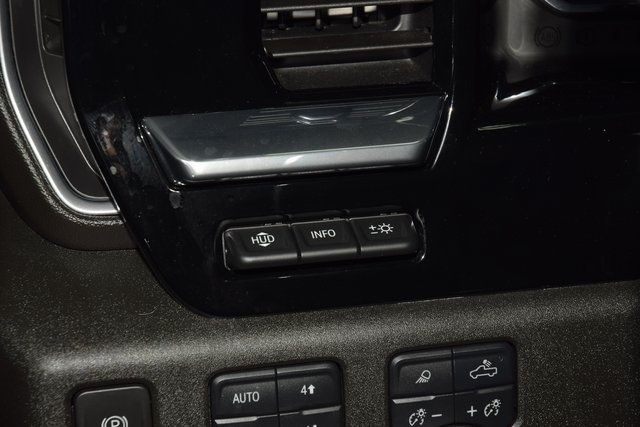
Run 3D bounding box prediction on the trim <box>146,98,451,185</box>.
[{"bbox_3d":[-0.006,-0.028,0.700,0.117,0.018,0.027,-5,21,-13],"label":"trim"}]

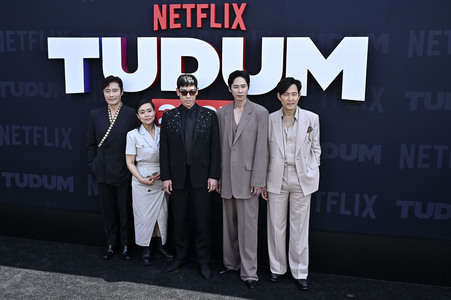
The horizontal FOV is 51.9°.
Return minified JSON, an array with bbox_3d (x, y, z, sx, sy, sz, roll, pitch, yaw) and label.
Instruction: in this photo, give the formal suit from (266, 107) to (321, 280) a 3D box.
[{"bbox_3d":[0.599,0.386,4.134,0.450,1.510,0.340,3,9,10],"label":"formal suit"}]

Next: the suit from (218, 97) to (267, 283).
[{"bbox_3d":[0.160,0.348,4.170,0.440,1.580,0.340,3,9,12],"label":"suit"}]

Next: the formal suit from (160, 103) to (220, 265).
[{"bbox_3d":[-0.320,0.342,4.301,0.540,1.535,0.320,1,9,-1],"label":"formal suit"}]

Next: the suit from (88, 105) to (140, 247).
[{"bbox_3d":[-1.084,0.277,4.597,0.480,1.465,0.300,0,9,-8],"label":"suit"}]

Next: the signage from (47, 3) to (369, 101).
[{"bbox_3d":[-0.259,-0.909,4.281,3.016,0.821,0.120,3,9,13],"label":"signage"}]

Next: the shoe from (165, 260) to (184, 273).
[{"bbox_3d":[-0.456,1.069,4.445,0.105,0.110,0.300,9,12,41],"label":"shoe"}]

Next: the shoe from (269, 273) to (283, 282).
[{"bbox_3d":[0.483,1.110,4.293,0.105,0.105,0.295,3,10,15],"label":"shoe"}]

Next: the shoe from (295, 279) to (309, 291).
[{"bbox_3d":[0.673,1.137,4.144,0.105,0.105,0.295,0,9,-6],"label":"shoe"}]

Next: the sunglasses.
[{"bbox_3d":[-0.323,-0.515,4.127,0.145,0.048,0.130,1,13,-1],"label":"sunglasses"}]

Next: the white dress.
[{"bbox_3d":[-0.740,0.353,4.476,0.380,1.185,0.290,-2,10,-15],"label":"white dress"}]

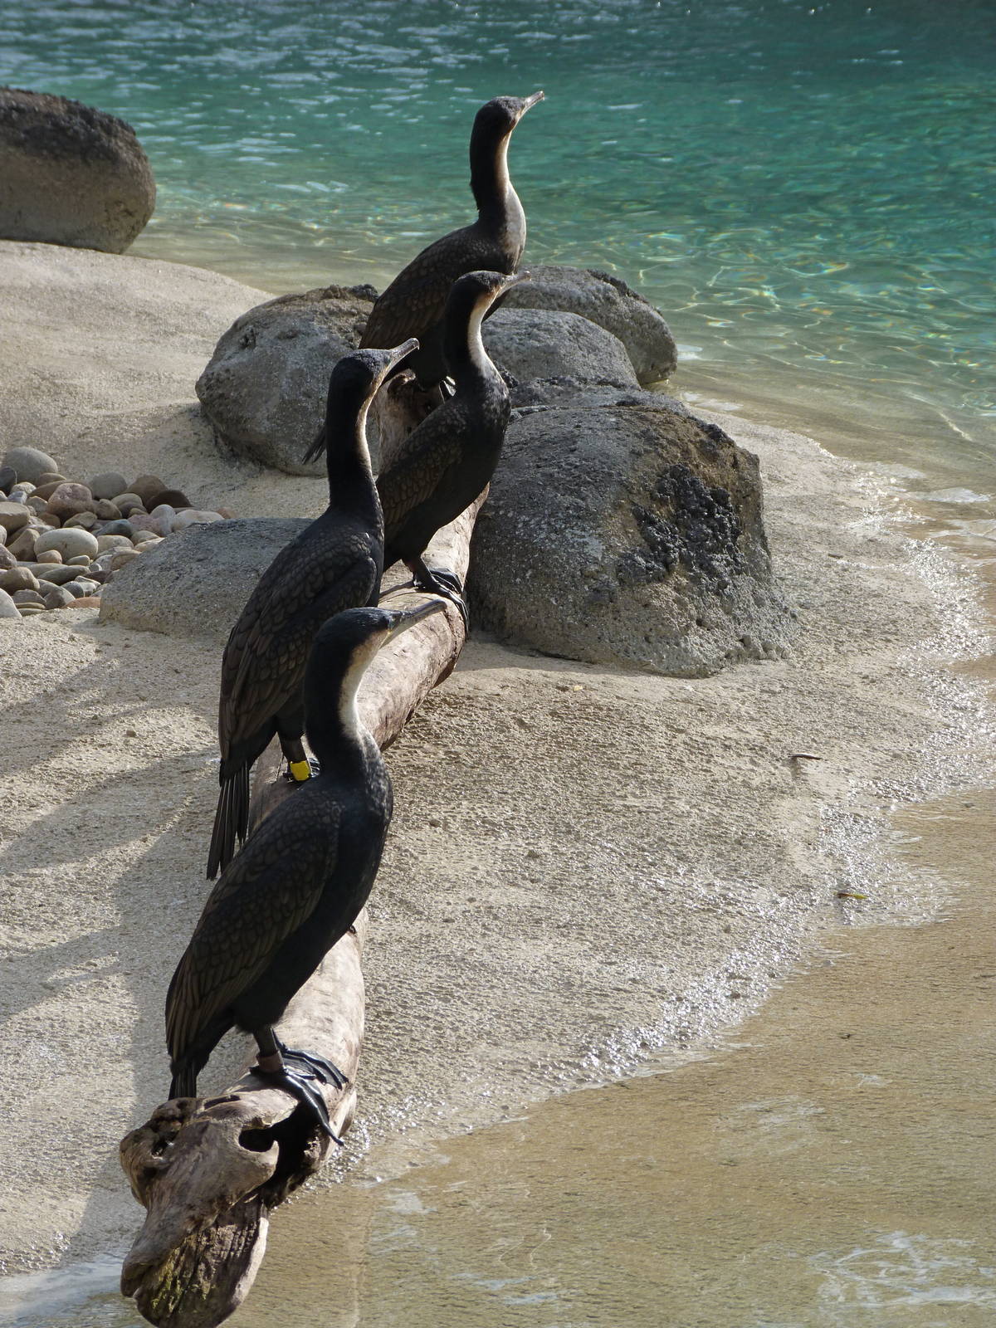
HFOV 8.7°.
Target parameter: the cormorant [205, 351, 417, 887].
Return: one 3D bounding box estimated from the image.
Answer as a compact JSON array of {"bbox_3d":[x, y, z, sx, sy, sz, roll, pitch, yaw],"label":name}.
[{"bbox_3d":[-0.248,-0.074,8.864,0.334,0.708,0.180,-8,15,-32],"label":"cormorant"}]

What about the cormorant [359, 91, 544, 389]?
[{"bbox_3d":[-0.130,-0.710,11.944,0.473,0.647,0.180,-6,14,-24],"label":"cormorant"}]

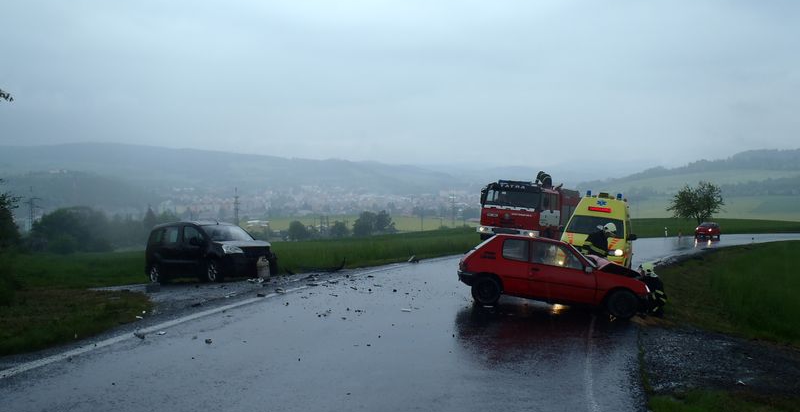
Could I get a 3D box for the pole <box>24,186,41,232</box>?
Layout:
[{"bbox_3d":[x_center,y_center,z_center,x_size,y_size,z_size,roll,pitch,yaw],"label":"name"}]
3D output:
[{"bbox_3d":[-176.055,2.874,310.000,7.000,25.000,2.500,0,-1,-30],"label":"pole"}]

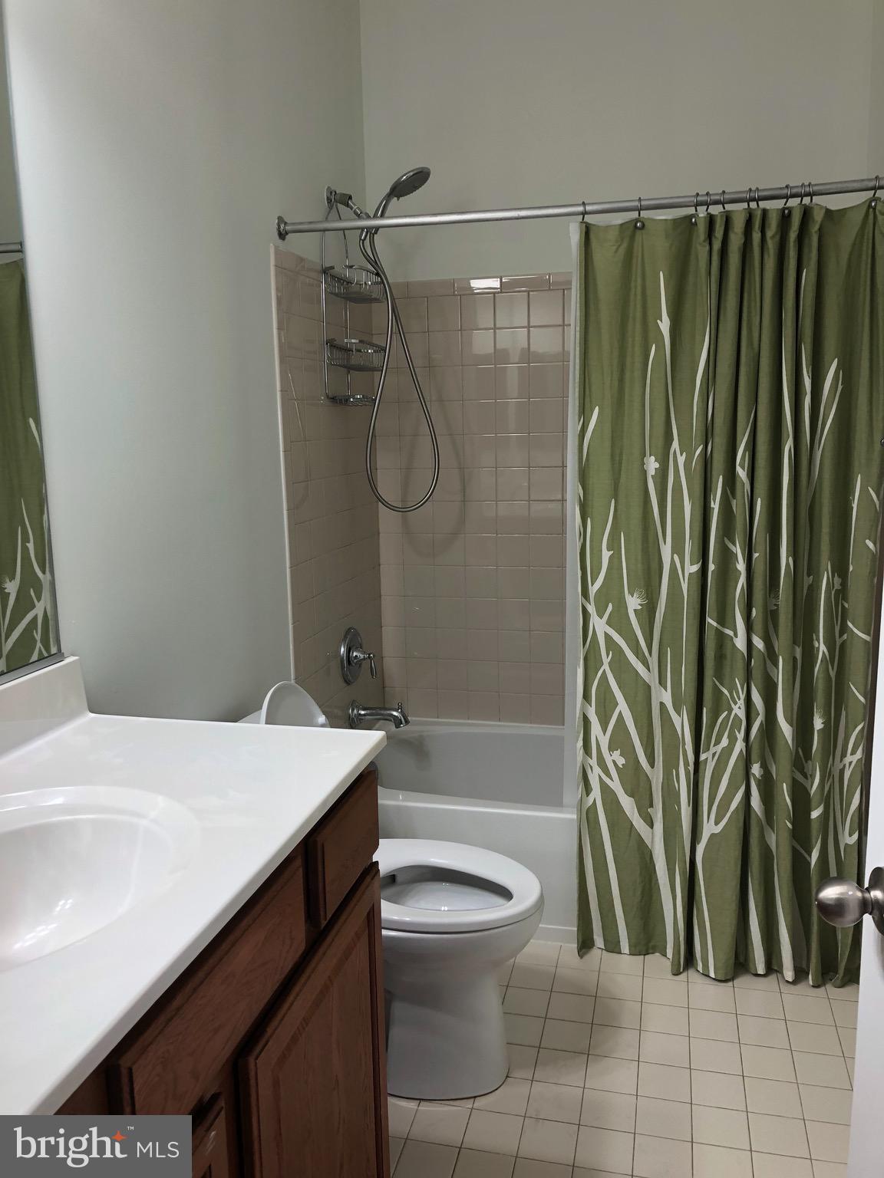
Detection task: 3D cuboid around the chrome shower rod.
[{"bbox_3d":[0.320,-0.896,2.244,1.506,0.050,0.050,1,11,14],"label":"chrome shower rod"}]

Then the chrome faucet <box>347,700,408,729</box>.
[{"bbox_3d":[-0.191,0.401,3.029,0.191,0.090,0.078,1,11,14],"label":"chrome faucet"}]

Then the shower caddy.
[{"bbox_3d":[-0.255,-0.854,2.818,0.105,0.607,0.271,1,11,14],"label":"shower caddy"}]

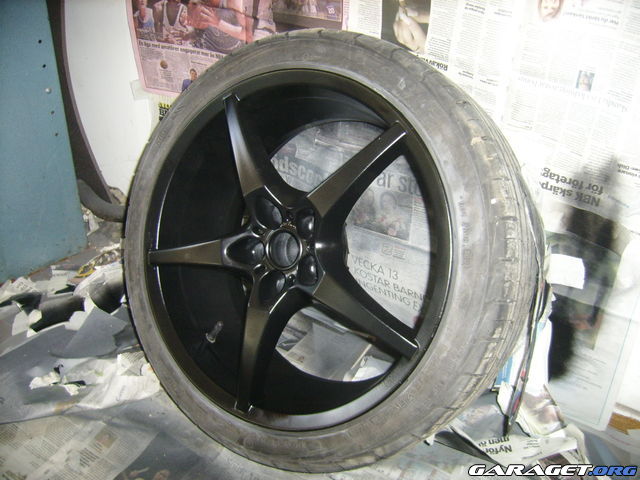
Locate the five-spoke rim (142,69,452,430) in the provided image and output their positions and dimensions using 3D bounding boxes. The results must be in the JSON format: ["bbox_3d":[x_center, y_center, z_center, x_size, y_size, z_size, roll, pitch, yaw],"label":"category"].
[{"bbox_3d":[-0.004,0.013,0.993,0.500,0.500,0.210,13,7,29],"label":"five-spoke rim"}]

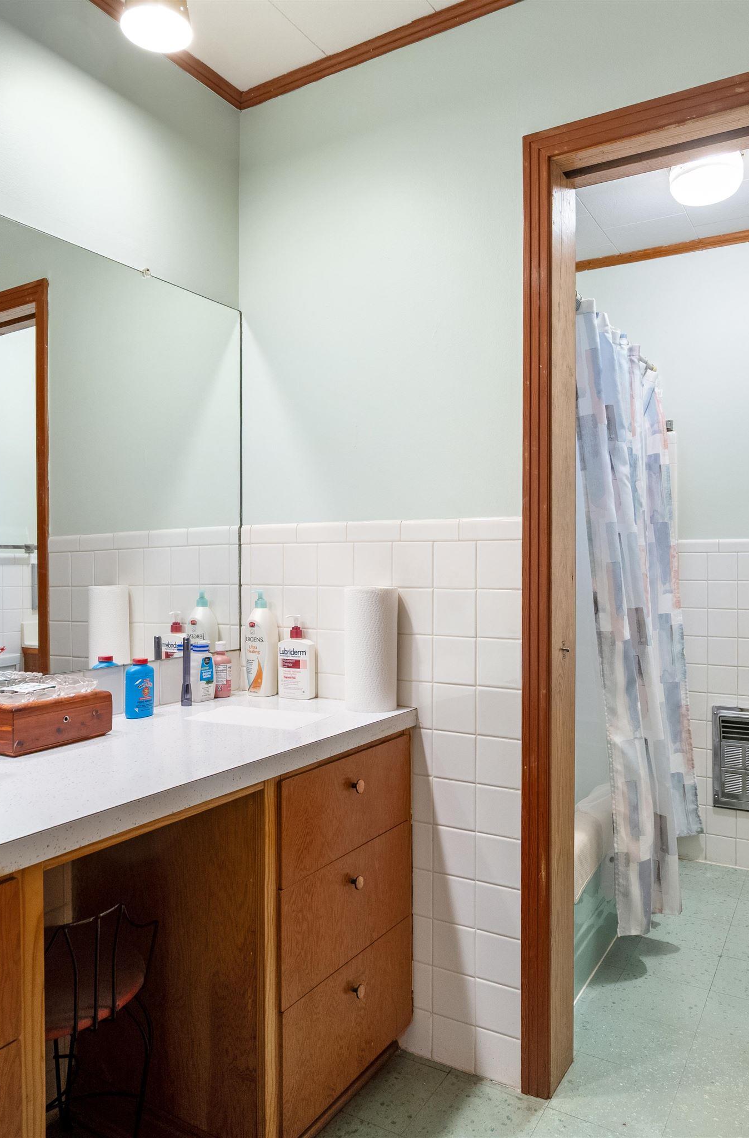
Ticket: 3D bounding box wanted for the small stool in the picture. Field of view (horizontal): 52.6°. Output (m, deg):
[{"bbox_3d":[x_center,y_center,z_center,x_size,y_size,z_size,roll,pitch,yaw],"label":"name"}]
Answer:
[{"bbox_3d":[-0.542,0.836,1.327,0.420,0.630,0.360,1,1,35],"label":"small stool"}]

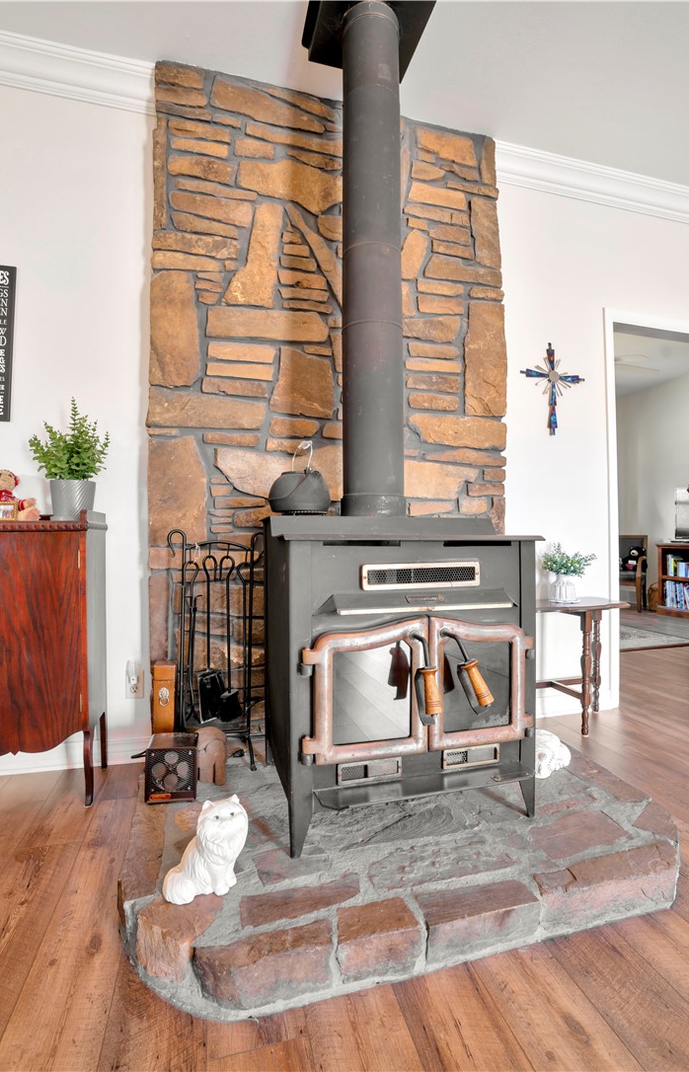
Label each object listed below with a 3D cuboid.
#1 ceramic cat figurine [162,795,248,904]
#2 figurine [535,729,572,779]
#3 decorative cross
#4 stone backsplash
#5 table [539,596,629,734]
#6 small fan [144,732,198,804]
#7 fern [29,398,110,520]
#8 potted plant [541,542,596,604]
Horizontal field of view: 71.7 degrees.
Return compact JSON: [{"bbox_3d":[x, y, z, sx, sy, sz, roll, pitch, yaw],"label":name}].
[{"bbox_3d":[-0.312,0.695,1.094,0.162,0.215,0.138,-1,-1,36],"label":"ceramic cat figurine"},{"bbox_3d":[0.700,0.752,1.690,0.210,0.115,0.220,0,-1,20],"label":"figurine"},{"bbox_3d":[1.042,-0.735,2.390,0.370,0.455,0.030,0,-1,-14],"label":"decorative cross"},{"bbox_3d":[-0.012,-0.519,2.080,1.550,2.660,0.110,0,-1,-14],"label":"stone backsplash"},{"bbox_3d":[1.062,0.614,2.258,0.550,0.595,0.285,0,-1,-14],"label":"table"},{"bbox_3d":[-0.532,0.723,1.499,0.150,0.165,0.120,0,-1,-9],"label":"small fan"},{"bbox_3d":[-0.998,-0.274,1.730,0.285,0.450,0.255,0,-1,-14],"label":"fern"},{"bbox_3d":[1.082,0.181,2.305,0.255,0.290,0.210,0,-1,-14],"label":"potted plant"}]

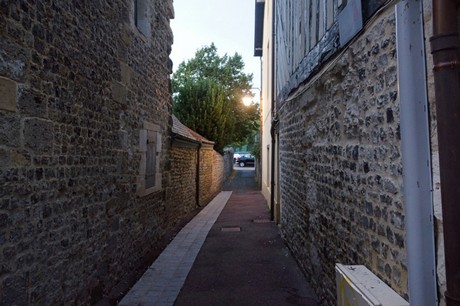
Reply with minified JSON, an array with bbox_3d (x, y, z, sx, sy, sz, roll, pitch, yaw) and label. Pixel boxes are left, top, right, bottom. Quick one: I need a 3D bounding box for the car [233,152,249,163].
[{"bbox_3d":[1.100,0.900,43.000,4.200,1.500,1.770,1,-1,0],"label":"car"}]

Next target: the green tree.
[{"bbox_3d":[-1.600,-3.300,26.000,7.600,10.000,7.200,1,-1,0],"label":"green tree"}]

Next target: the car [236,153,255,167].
[{"bbox_3d":[2.700,0.840,37.800,4.100,1.470,1.750,1,-1,-7],"label":"car"}]

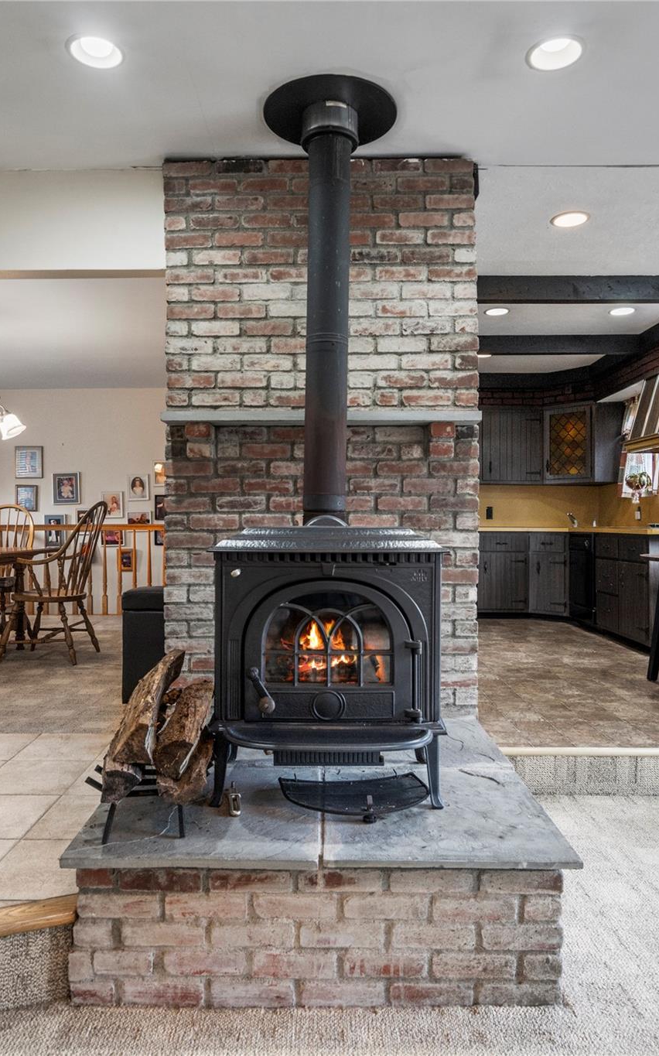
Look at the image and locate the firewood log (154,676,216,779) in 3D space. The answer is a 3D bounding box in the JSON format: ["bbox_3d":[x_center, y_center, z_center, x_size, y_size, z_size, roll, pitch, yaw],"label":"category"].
[{"bbox_3d":[-0.408,0.563,2.031,0.125,0.115,0.436,0,10,-1],"label":"firewood log"}]

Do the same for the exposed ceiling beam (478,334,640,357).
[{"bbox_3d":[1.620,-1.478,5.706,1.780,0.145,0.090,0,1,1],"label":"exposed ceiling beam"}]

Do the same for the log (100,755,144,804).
[{"bbox_3d":[-0.513,0.628,1.930,0.100,0.095,0.380,0,5,1],"label":"log"}]

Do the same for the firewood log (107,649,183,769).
[{"bbox_3d":[-0.489,0.480,1.975,0.110,0.120,0.400,0,20,1],"label":"firewood log"}]

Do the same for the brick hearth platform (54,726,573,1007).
[{"bbox_3d":[-0.017,0.960,2.262,1.235,0.368,1.190,0,1,0],"label":"brick hearth platform"}]

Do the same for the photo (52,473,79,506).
[{"bbox_3d":[-2.943,-0.429,7.860,0.277,0.350,0.035,0,1,0],"label":"photo"}]

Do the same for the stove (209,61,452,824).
[{"bbox_3d":[0.003,-0.362,2.279,0.650,2.255,0.970,0,1,1],"label":"stove"}]

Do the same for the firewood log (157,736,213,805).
[{"bbox_3d":[-0.357,0.605,1.930,0.120,0.110,0.380,0,7,1],"label":"firewood log"}]

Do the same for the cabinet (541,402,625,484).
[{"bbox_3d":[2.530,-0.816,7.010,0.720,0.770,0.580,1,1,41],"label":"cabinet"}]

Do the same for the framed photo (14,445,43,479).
[{"bbox_3d":[-3.472,-0.758,8.161,0.325,0.380,0.030,0,1,1],"label":"framed photo"}]

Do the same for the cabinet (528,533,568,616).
[{"bbox_3d":[2.161,0.442,6.756,0.370,0.790,0.580,1,1,28],"label":"cabinet"}]

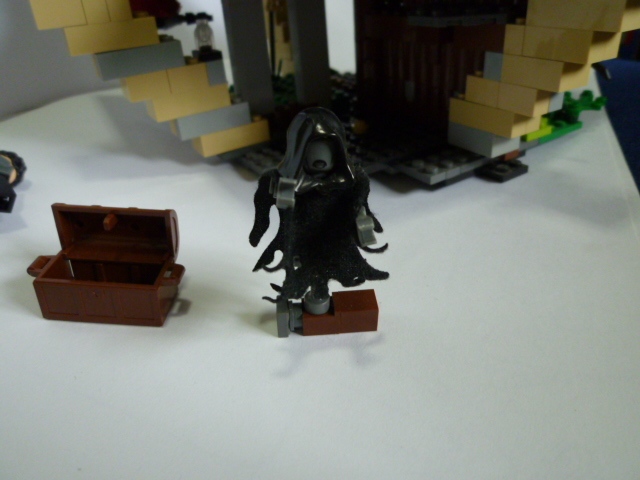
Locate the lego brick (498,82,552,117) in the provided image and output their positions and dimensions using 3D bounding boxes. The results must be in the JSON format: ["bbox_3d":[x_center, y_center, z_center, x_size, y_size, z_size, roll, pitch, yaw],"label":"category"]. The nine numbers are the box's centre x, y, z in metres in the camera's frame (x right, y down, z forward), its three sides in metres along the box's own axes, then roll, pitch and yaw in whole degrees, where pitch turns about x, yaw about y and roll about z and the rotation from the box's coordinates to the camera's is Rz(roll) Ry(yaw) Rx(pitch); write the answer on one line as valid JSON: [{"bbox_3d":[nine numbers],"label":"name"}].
[{"bbox_3d":[0.074,-0.052,0.167,0.008,0.010,0.016,-20,33,-23],"label":"lego brick"}]

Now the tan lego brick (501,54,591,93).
[{"bbox_3d":[0.078,-0.059,0.160,0.016,0.010,0.024,-20,33,-23],"label":"tan lego brick"}]

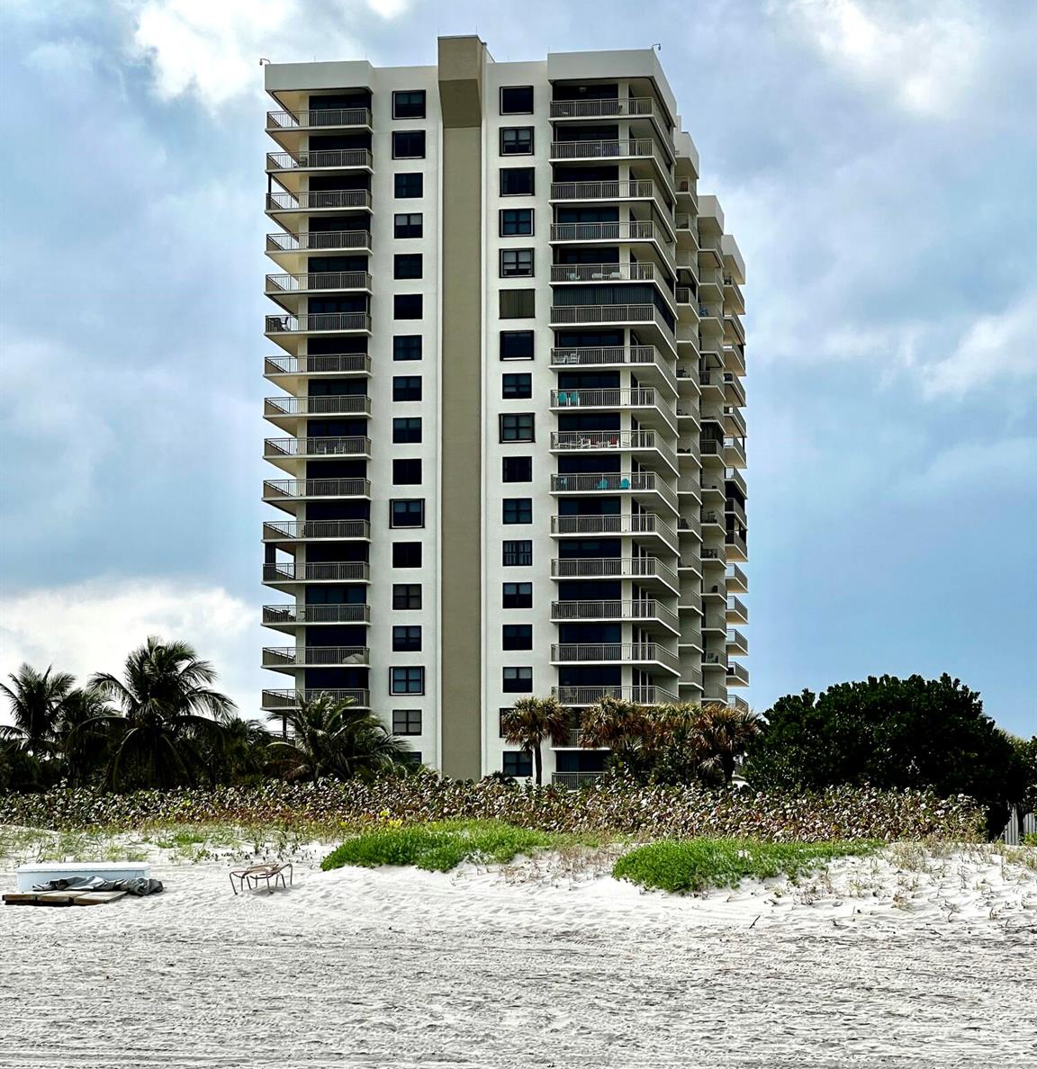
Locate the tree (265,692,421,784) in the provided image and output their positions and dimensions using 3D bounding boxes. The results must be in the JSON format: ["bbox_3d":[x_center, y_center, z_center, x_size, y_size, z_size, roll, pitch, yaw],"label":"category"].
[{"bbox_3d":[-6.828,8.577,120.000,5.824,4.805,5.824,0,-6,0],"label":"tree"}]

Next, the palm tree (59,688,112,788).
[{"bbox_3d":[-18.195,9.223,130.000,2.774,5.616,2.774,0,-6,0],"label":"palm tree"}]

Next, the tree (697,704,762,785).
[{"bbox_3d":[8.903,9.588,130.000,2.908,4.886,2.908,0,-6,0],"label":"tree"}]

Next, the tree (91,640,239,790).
[{"bbox_3d":[-14.140,7.670,122.000,5.669,7.242,5.669,0,-6,0],"label":"tree"}]

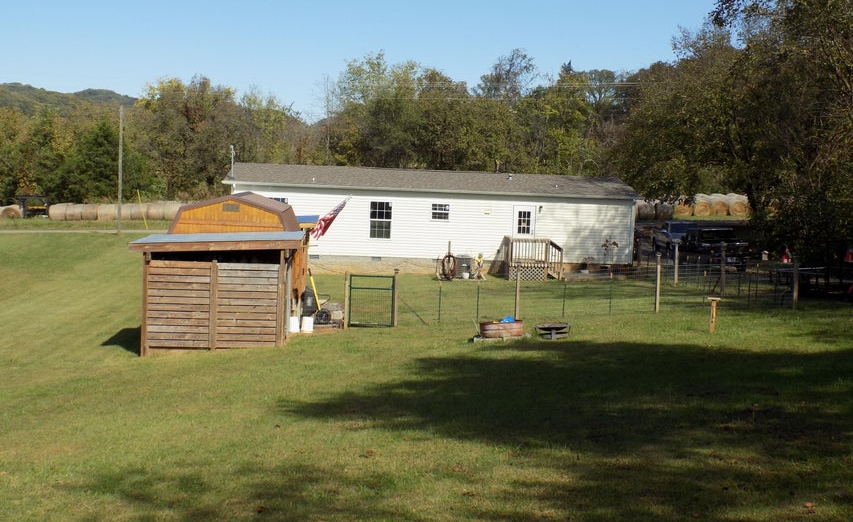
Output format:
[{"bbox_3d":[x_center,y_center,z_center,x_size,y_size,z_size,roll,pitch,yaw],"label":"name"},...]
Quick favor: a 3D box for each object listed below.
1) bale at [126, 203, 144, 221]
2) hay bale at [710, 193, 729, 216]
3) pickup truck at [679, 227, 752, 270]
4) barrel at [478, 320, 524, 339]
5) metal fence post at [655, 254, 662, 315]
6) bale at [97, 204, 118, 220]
[{"bbox_3d":[-22.424,-3.782,78.000,1.270,1.280,1.280,2,4,-5],"label":"bale"},{"bbox_3d":[22.907,-4.222,79.000,1.320,1.320,1.300,3,4,11],"label":"hay bale"},{"bbox_3d":[13.500,-0.470,47.600,1.950,1.920,5.600,2,0,-2],"label":"pickup truck"},{"bbox_3d":[1.580,1.443,21.200,0.900,0.330,0.900,2,0,0],"label":"barrel"},{"bbox_3d":[5.888,0.565,25.700,0.100,1.500,0.100,2,0,0],"label":"metal fence post"},{"bbox_3d":[-24.662,-3.782,78.000,1.350,1.280,1.280,2,4,-5],"label":"bale"}]

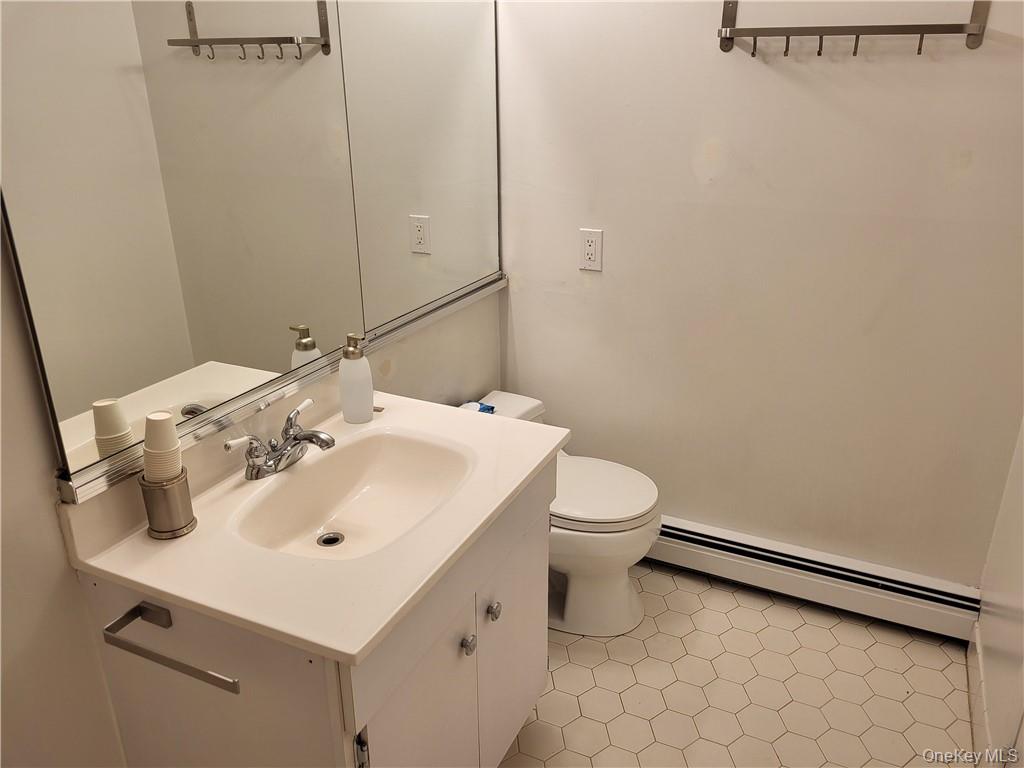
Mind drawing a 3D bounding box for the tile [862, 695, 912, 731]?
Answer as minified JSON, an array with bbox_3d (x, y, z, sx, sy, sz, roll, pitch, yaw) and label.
[{"bbox_3d":[0.966,0.849,1.976,0.127,0.008,0.110,10,24,23],"label":"tile"}]

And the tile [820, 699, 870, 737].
[{"bbox_3d":[0.854,0.854,1.967,0.127,0.008,0.110,10,24,23],"label":"tile"}]

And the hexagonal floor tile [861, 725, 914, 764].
[{"bbox_3d":[0.918,0.888,1.882,0.127,0.008,0.110,10,24,23],"label":"hexagonal floor tile"}]

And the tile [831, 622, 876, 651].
[{"bbox_3d":[0.982,0.728,2.217,0.109,0.009,0.126,-2,22,-4],"label":"tile"}]

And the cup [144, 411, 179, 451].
[{"bbox_3d":[-0.575,0.076,1.260,0.057,0.054,0.057,4,21,-2],"label":"cup"}]

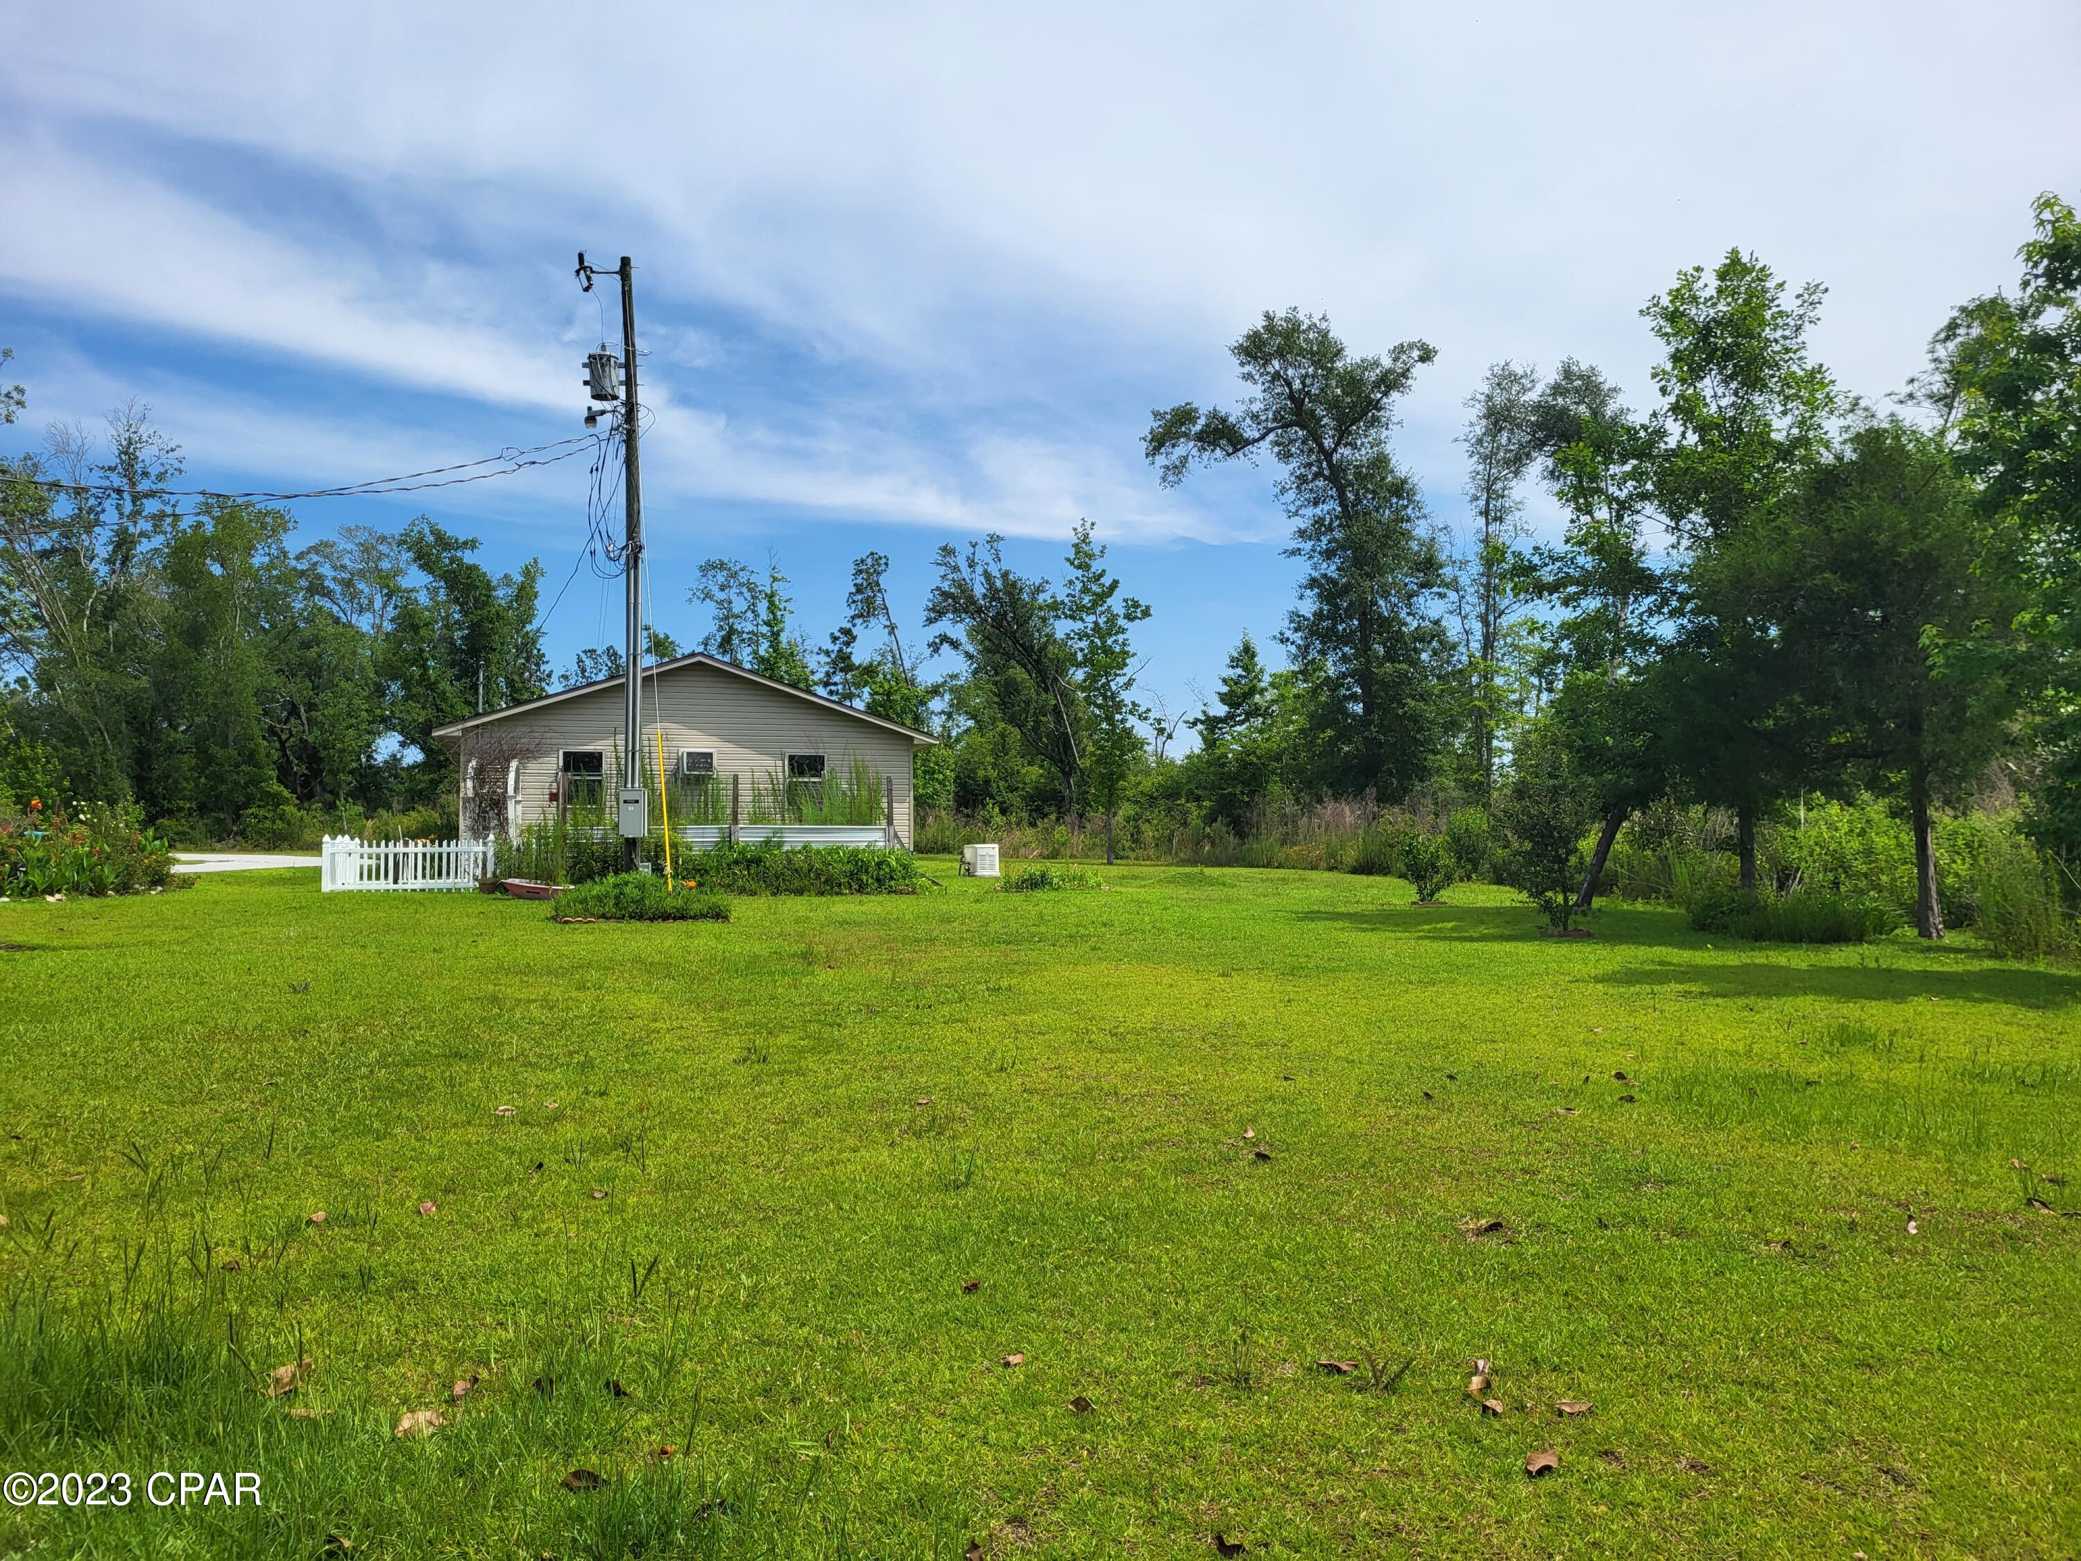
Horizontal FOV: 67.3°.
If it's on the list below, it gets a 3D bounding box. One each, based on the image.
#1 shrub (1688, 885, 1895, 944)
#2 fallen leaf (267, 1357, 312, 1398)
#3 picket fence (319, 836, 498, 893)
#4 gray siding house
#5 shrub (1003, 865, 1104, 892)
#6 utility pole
[{"bbox_3d":[8.170,1.440,17.000,2.200,0.600,1.600,-1,-2,26],"label":"shrub"},{"bbox_3d":[-1.945,1.547,4.050,0.110,0.065,0.100,1,-2,-26],"label":"fallen leaf"},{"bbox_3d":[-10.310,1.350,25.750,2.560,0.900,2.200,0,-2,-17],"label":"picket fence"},{"bbox_3d":[-9.250,-0.330,39.400,10.440,4.300,13.500,0,-2,-17],"label":"gray siding house"},{"bbox_3d":[0.190,1.610,25.800,1.750,0.420,1.300,0,-2,0],"label":"shrub"},{"bbox_3d":[-6.580,-3.250,24.000,1.000,9.650,0.550,0,-2,0],"label":"utility pole"}]

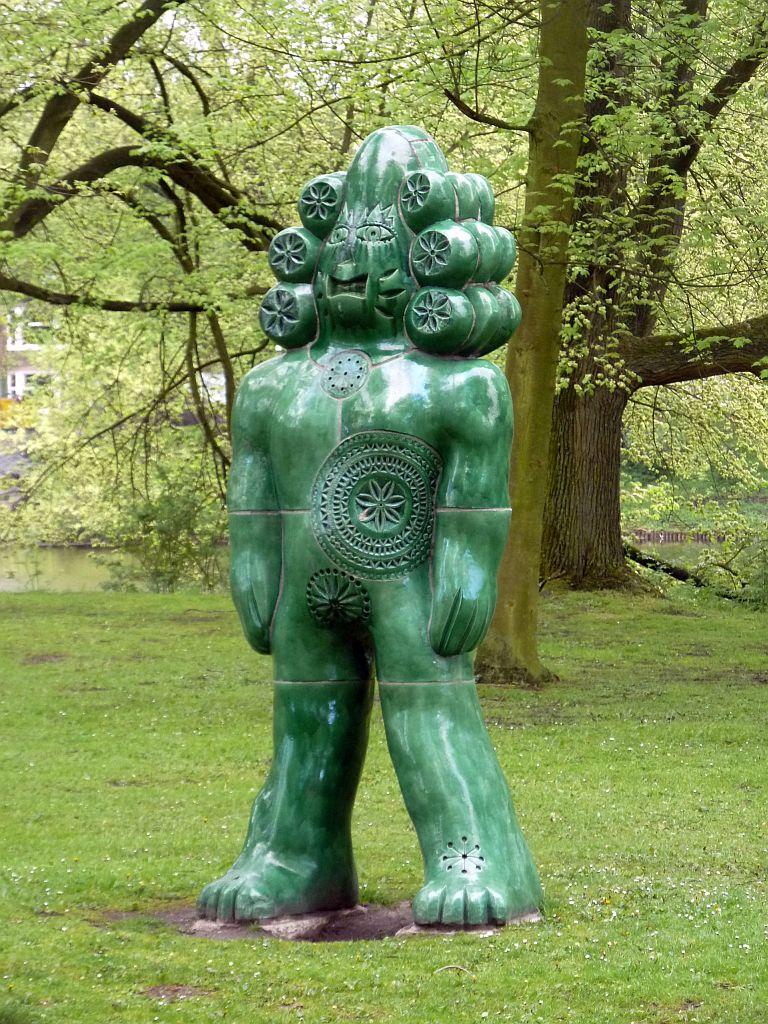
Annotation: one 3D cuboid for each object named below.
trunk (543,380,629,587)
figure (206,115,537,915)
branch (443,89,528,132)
[{"bbox_3d":[1.840,-0.266,37.600,0.830,1.950,0.820,0,1,0],"label":"trunk"},{"bbox_3d":[-0.039,0.035,12.700,0.960,2.490,0.600,1,2,24],"label":"figure"},{"bbox_3d":[0.621,-2.450,24.700,0.530,0.270,0.220,0,1,0],"label":"branch"}]

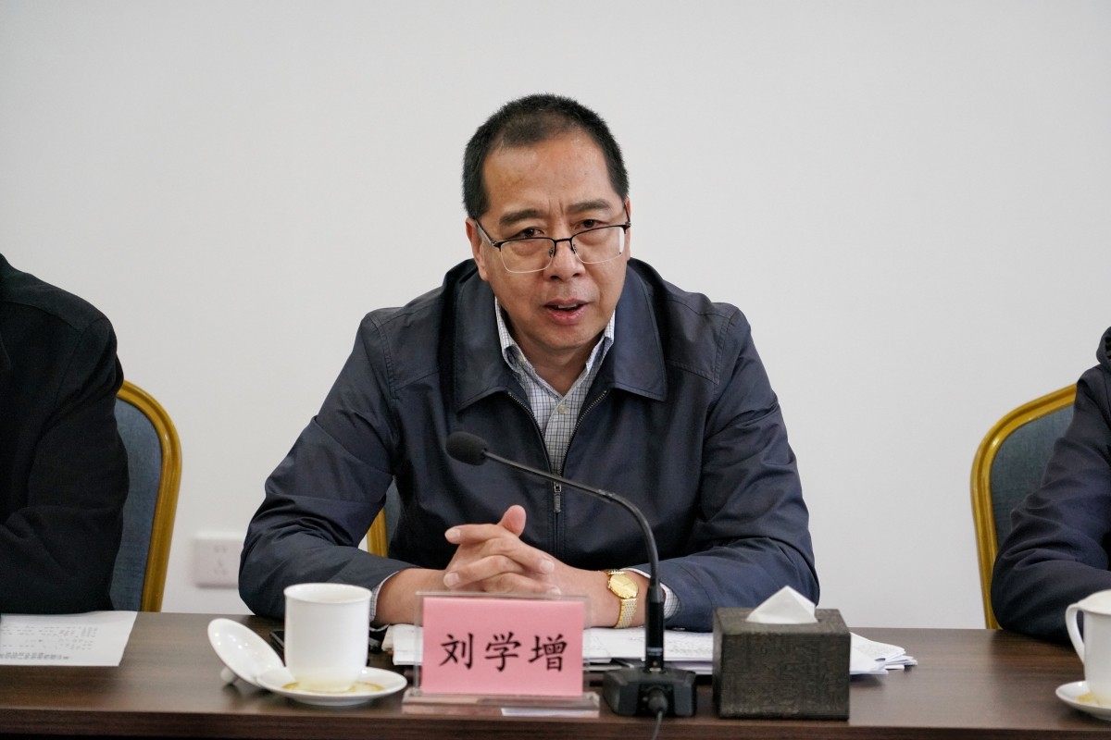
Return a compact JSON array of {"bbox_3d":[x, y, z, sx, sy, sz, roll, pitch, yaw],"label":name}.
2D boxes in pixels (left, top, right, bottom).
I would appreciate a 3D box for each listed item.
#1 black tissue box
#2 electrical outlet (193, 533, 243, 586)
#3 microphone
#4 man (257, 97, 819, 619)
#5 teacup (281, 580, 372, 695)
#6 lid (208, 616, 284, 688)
[{"bbox_3d":[0.212,0.277,2.997,0.120,0.082,0.118,1,7,-1],"label":"black tissue box"},{"bbox_3d":[-0.535,0.305,5.074,0.086,0.086,0.014,1,7,0],"label":"electrical outlet"},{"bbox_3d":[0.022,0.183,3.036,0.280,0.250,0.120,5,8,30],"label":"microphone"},{"bbox_3d":[-0.034,0.343,3.497,0.620,1.300,0.660,1,7,0],"label":"man"},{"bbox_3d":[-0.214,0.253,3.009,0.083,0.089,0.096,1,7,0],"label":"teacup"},{"bbox_3d":[-0.303,0.282,3.027,0.090,0.035,0.090,43,24,0],"label":"lid"}]

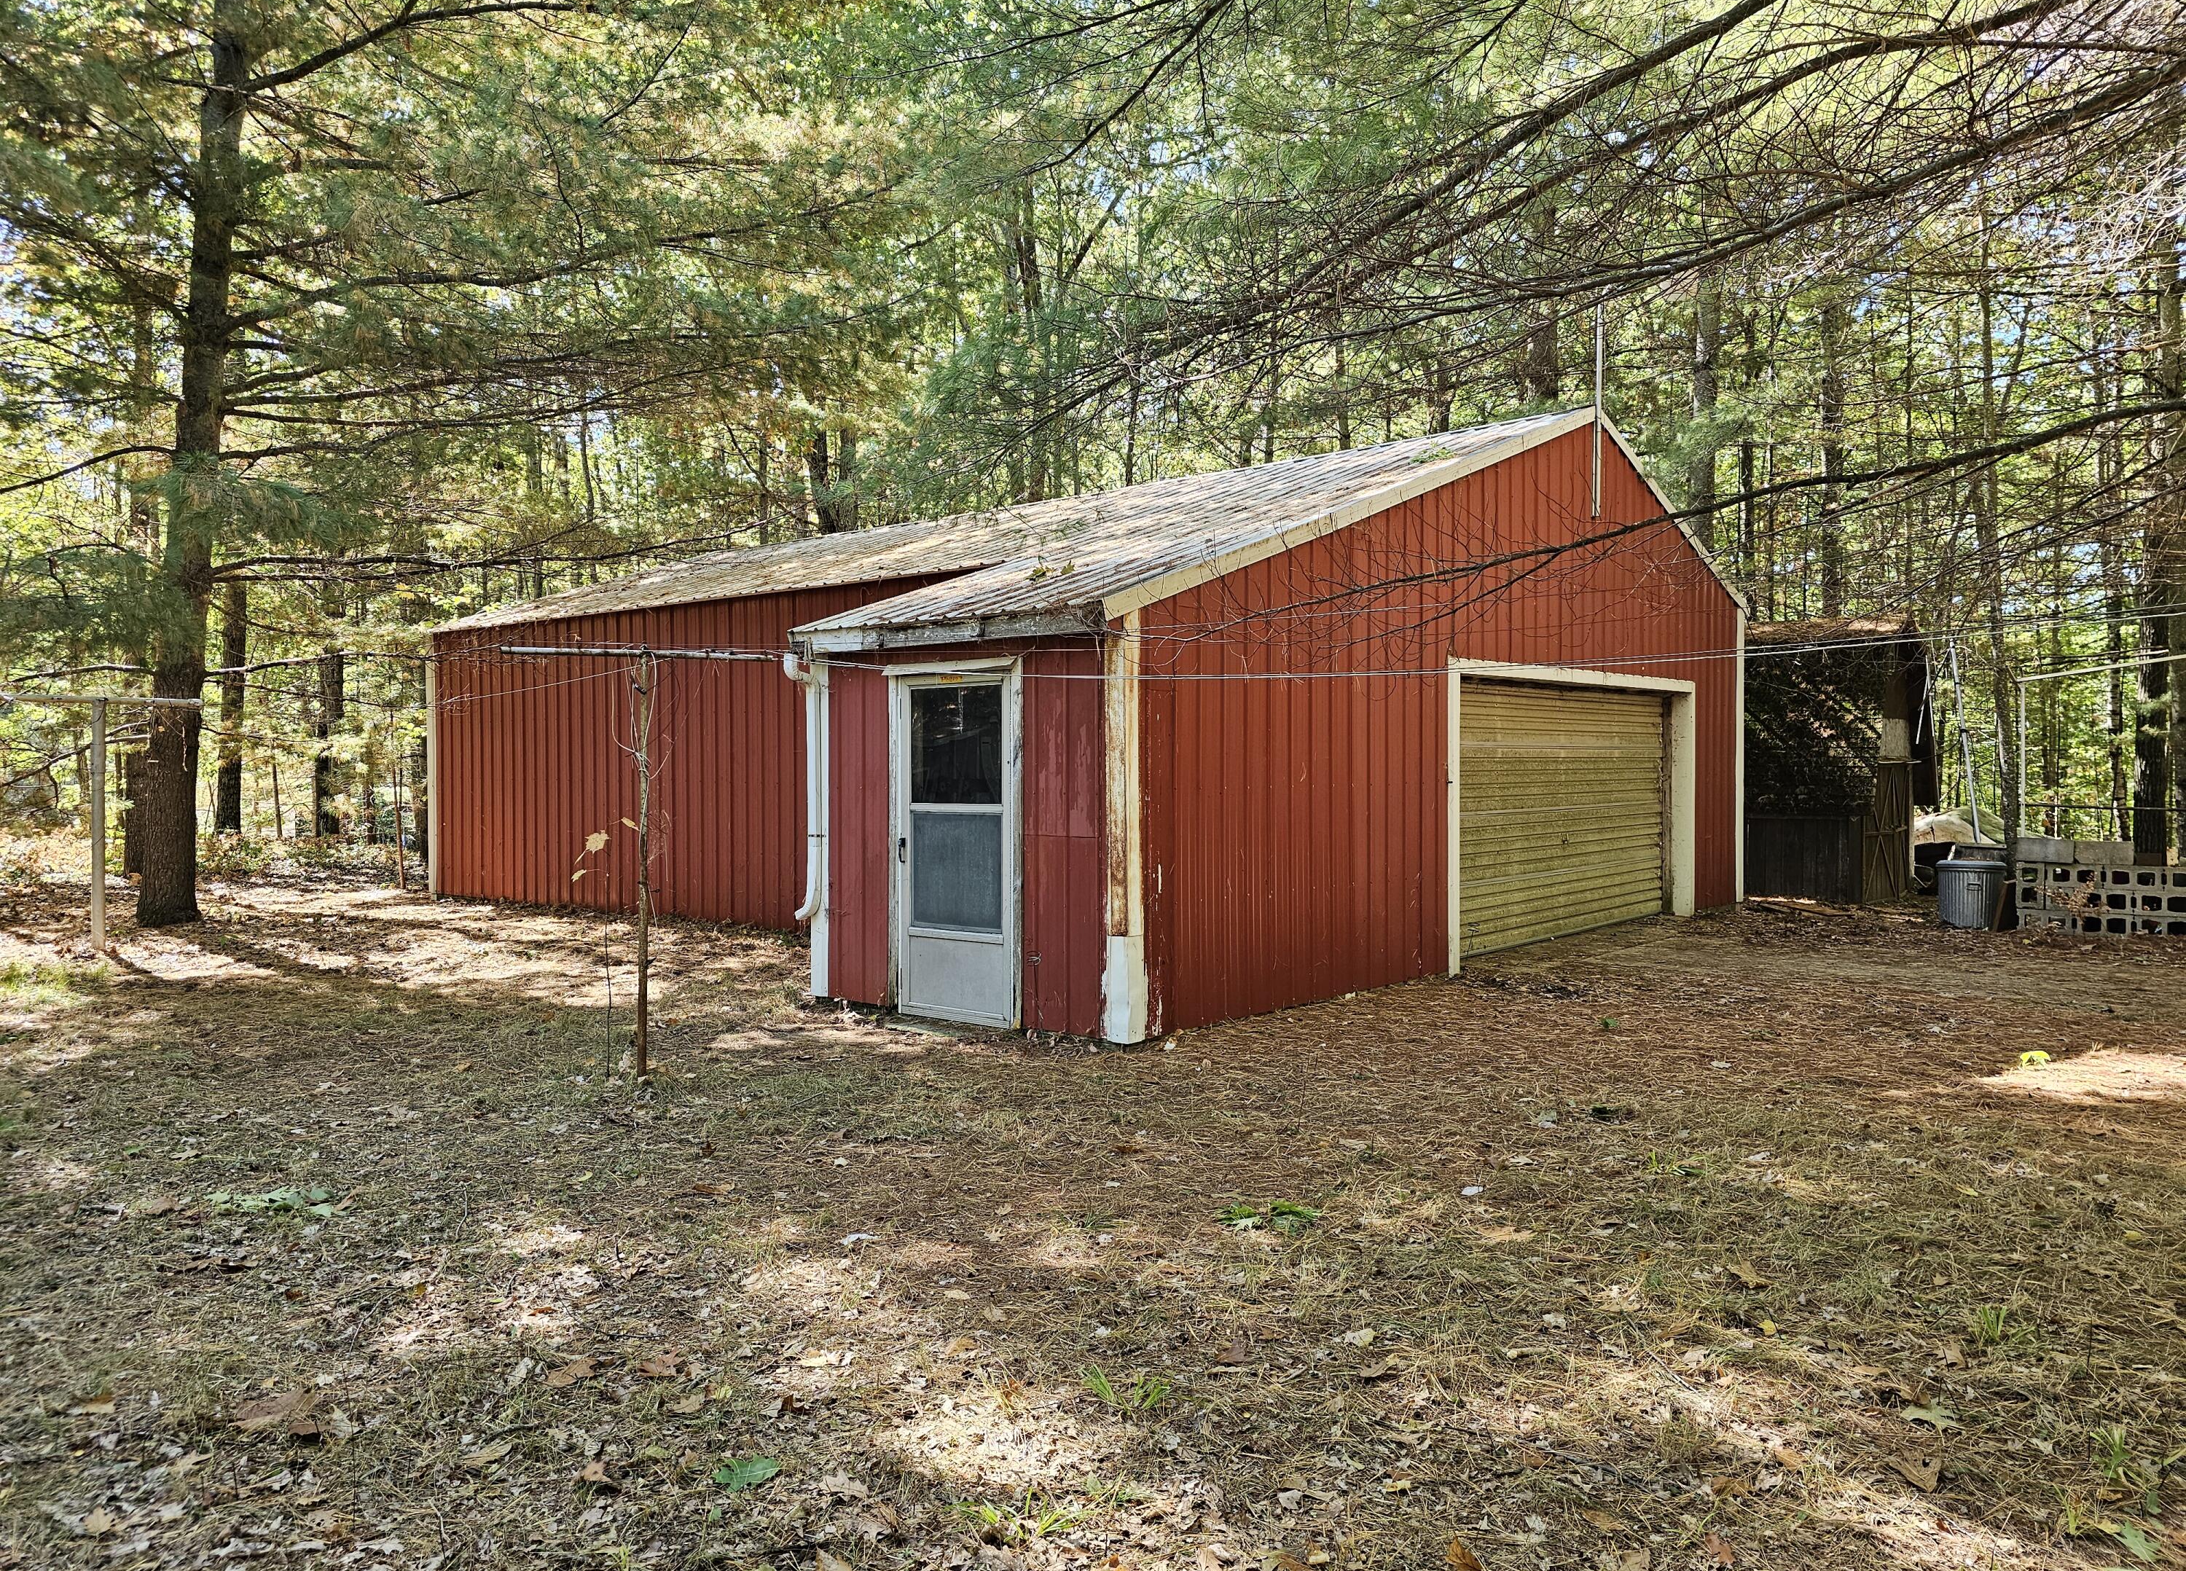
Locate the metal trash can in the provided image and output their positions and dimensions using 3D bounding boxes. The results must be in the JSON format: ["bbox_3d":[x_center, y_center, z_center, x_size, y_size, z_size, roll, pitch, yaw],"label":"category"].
[{"bbox_3d":[7.712,0.926,12.745,0.550,0.610,0.550,0,1,0],"label":"metal trash can"}]

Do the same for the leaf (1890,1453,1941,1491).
[{"bbox_3d":[1.688,1.411,2.981,0.090,0.030,0.125,0,1,36],"label":"leaf"}]

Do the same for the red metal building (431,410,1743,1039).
[{"bbox_3d":[-1.234,-0.991,15.274,12.591,4.424,10.511,1,1,40],"label":"red metal building"}]

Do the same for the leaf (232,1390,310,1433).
[{"bbox_3d":[-1.861,1.416,3.286,0.115,0.035,0.180,0,1,-6],"label":"leaf"}]

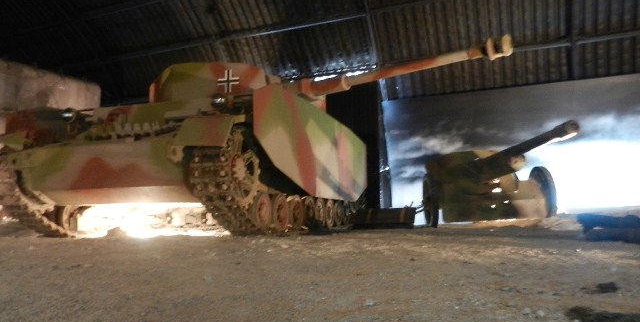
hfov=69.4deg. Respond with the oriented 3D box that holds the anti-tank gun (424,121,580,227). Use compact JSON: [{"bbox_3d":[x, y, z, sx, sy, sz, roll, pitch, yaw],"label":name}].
[{"bbox_3d":[2.660,0.390,7.950,2.100,1.400,4.400,-2,-6,-14],"label":"anti-tank gun"}]

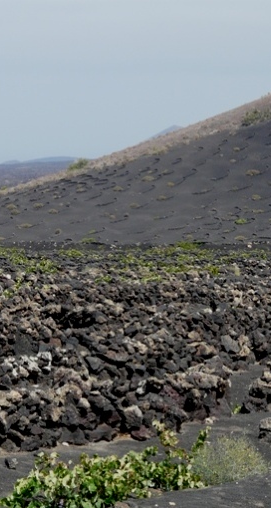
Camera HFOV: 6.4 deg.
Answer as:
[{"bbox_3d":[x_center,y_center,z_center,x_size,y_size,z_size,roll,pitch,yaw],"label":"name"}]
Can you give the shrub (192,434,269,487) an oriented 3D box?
[{"bbox_3d":[1.016,2.232,26.000,0.810,0.510,0.740,0,2,0],"label":"shrub"}]

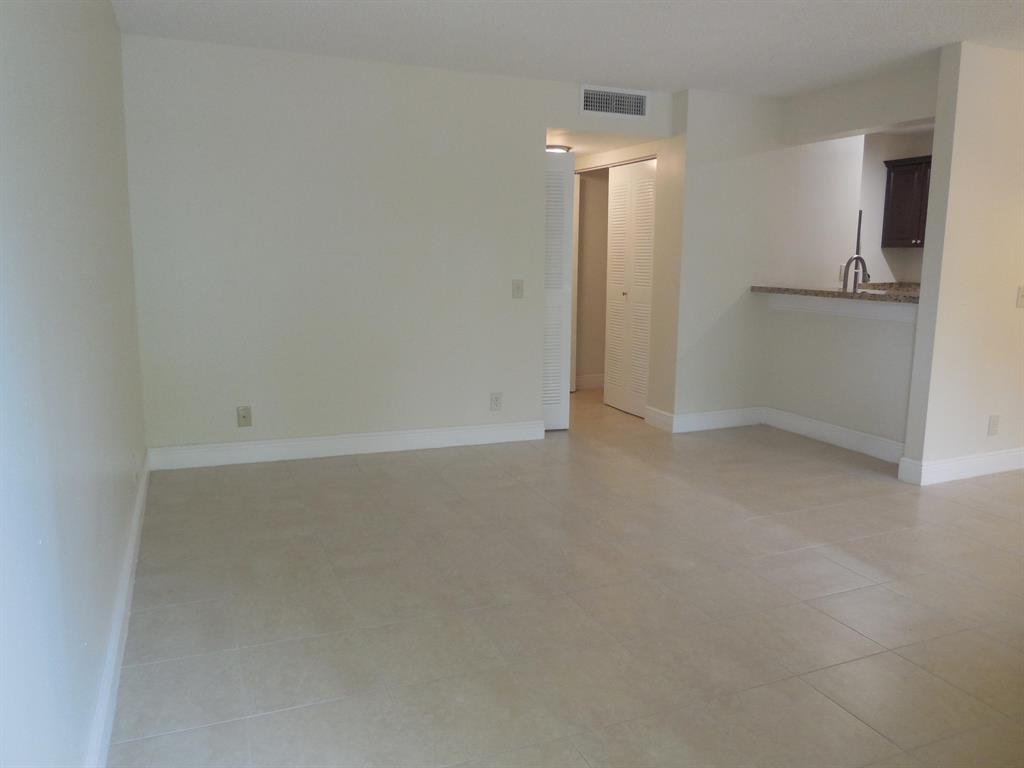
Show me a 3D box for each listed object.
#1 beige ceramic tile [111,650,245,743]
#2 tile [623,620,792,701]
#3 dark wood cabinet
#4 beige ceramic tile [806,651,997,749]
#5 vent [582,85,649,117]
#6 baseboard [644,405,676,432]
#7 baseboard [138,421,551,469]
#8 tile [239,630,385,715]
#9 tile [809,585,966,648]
[{"bbox_3d":[-0.961,0.899,2.159,0.336,0.010,0.399,-3,10,-22],"label":"beige ceramic tile"},{"bbox_3d":[0.626,0.896,2.417,0.396,0.012,0.396,-3,10,-23],"label":"tile"},{"bbox_3d":[3.743,-1.605,6.593,0.340,0.790,0.740,-3,10,-22],"label":"dark wood cabinet"},{"bbox_3d":[1.150,0.937,2.208,0.396,0.012,0.396,-3,10,-23],"label":"beige ceramic tile"},{"bbox_3d":[0.728,-1.965,5.205,0.540,0.180,0.028,-3,10,-23],"label":"vent"},{"bbox_3d":[1.154,0.277,5.761,0.016,0.142,0.364,-3,10,-23],"label":"baseboard"},{"bbox_3d":[-0.979,0.392,4.870,2.595,0.135,0.020,-3,10,-20],"label":"baseboard"},{"bbox_3d":[-0.628,0.884,2.289,0.399,0.010,0.399,-3,10,-22],"label":"tile"},{"bbox_3d":[1.347,0.837,2.673,0.399,0.010,0.399,-3,10,-22],"label":"tile"}]

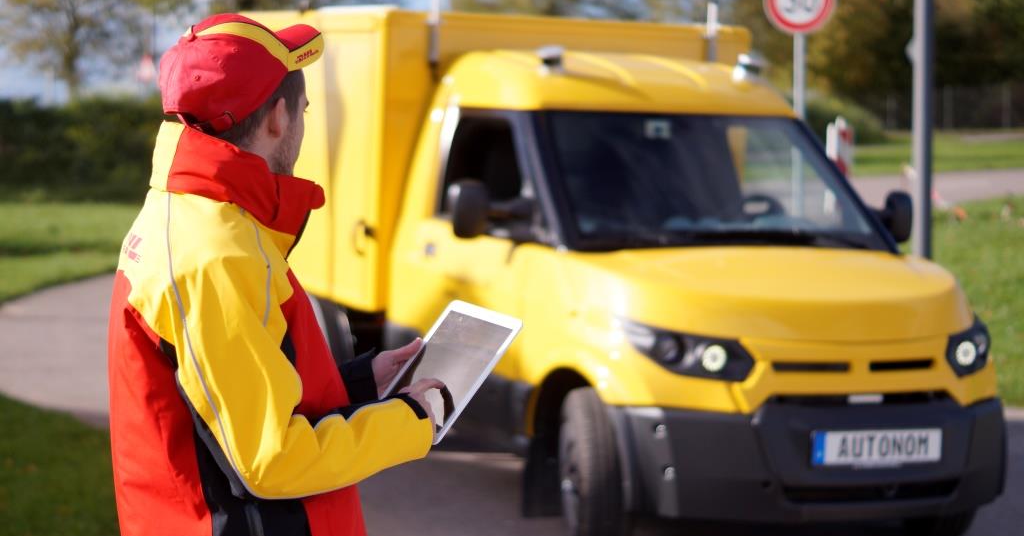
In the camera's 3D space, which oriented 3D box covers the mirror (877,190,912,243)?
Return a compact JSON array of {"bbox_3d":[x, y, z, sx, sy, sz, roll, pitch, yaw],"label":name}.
[{"bbox_3d":[1.571,-0.209,8.733,0.130,0.210,0.090,0,4,-25],"label":"mirror"}]

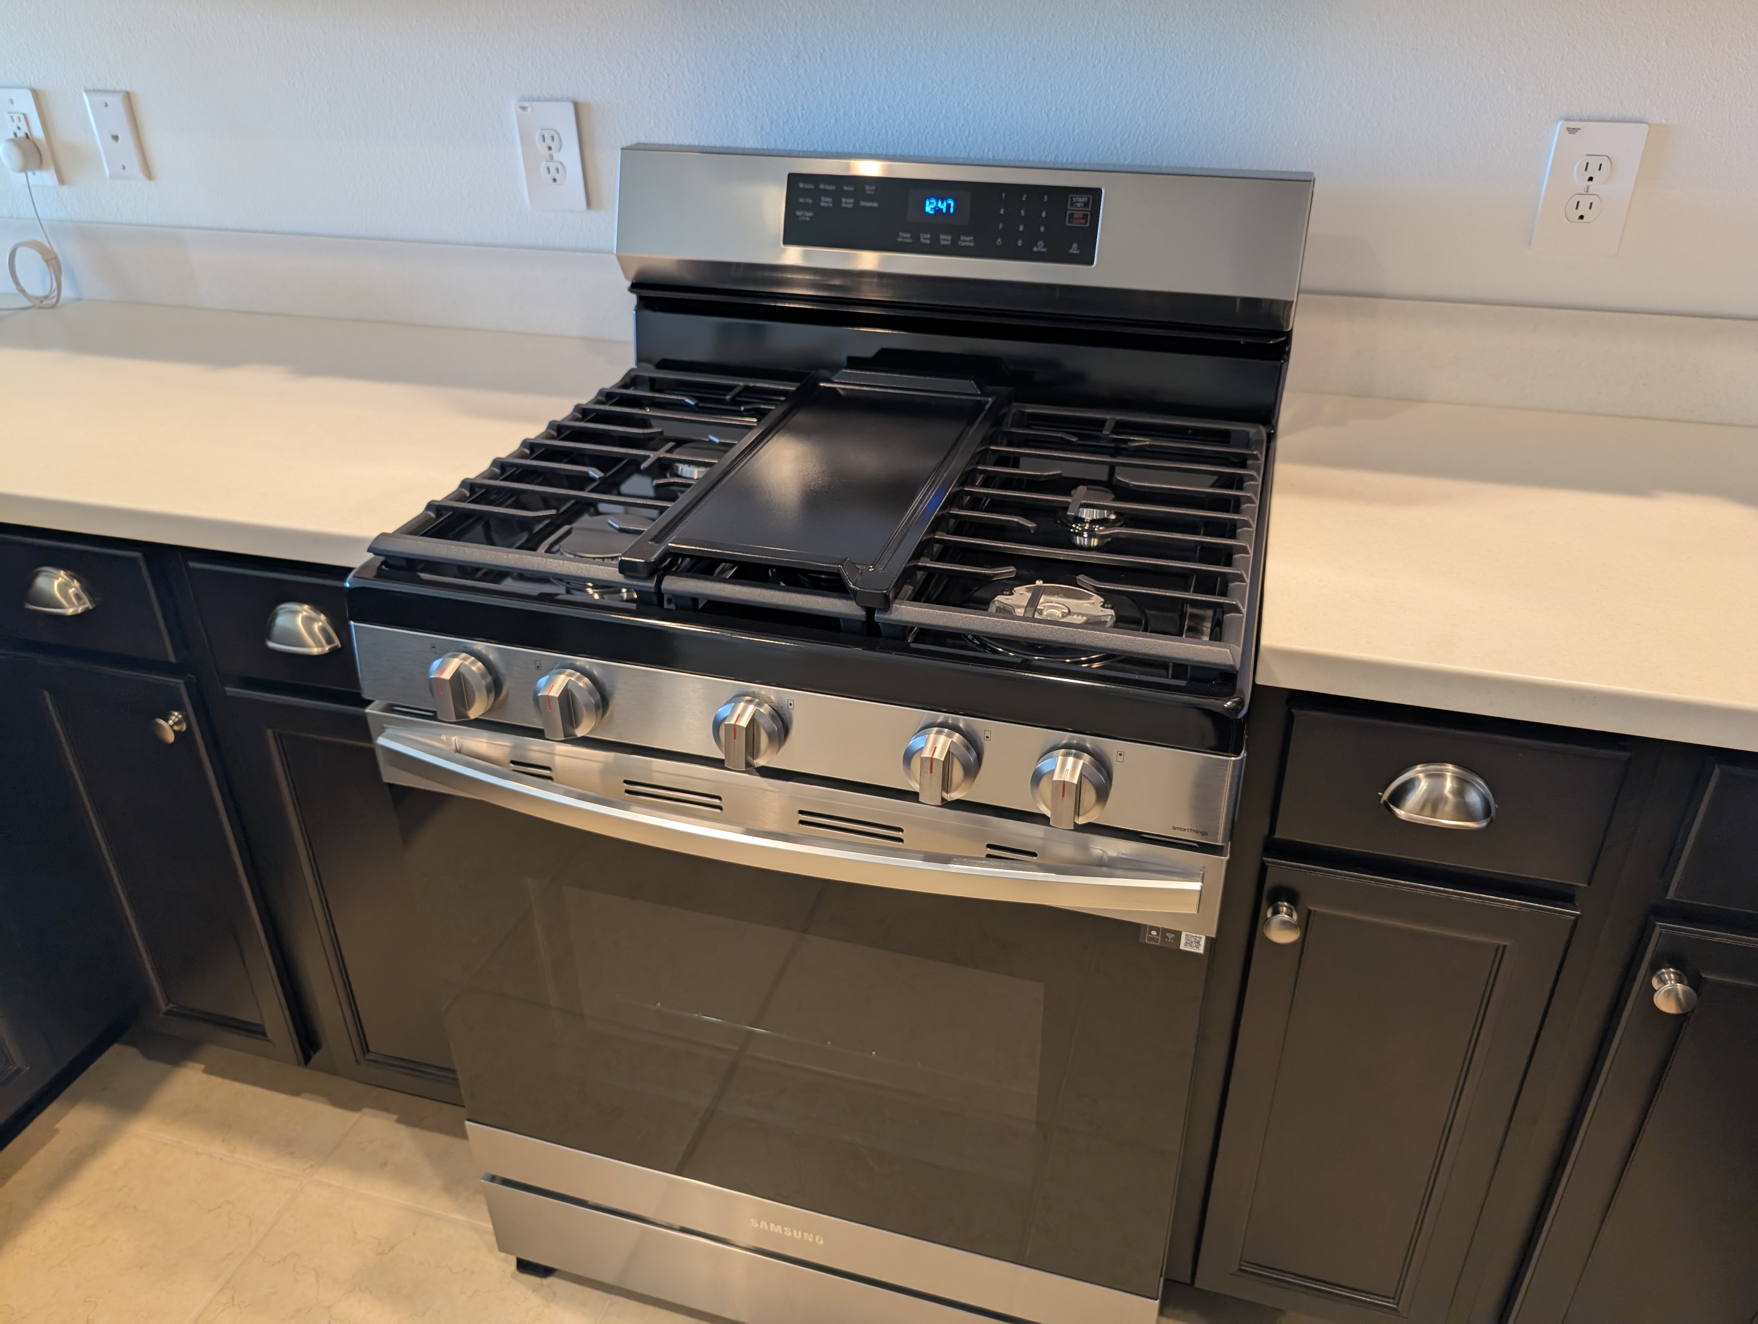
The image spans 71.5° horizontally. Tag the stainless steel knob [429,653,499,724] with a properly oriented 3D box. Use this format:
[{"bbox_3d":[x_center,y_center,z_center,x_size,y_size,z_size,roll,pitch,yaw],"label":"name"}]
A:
[{"bbox_3d":[-0.360,0.025,1.042,0.056,0.057,0.039,8,24,14],"label":"stainless steel knob"}]

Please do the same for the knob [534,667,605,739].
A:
[{"bbox_3d":[-0.262,0.038,1.017,0.056,0.057,0.039,8,24,14],"label":"knob"}]

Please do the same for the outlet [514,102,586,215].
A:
[{"bbox_3d":[-0.405,-0.623,1.507,0.079,0.123,0.009,8,30,14],"label":"outlet"}]

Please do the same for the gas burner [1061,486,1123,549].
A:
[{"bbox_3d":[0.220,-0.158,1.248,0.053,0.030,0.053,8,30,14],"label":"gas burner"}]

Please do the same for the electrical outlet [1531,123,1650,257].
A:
[{"bbox_3d":[0.708,-0.470,1.218,0.079,0.123,0.009,8,30,14],"label":"electrical outlet"}]

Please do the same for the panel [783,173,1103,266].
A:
[{"bbox_3d":[0.064,-0.477,1.316,0.348,0.077,0.012,8,12,14],"label":"panel"}]

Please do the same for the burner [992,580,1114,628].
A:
[{"bbox_3d":[0.145,-0.031,1.031,0.106,0.025,0.106,8,30,14],"label":"burner"}]

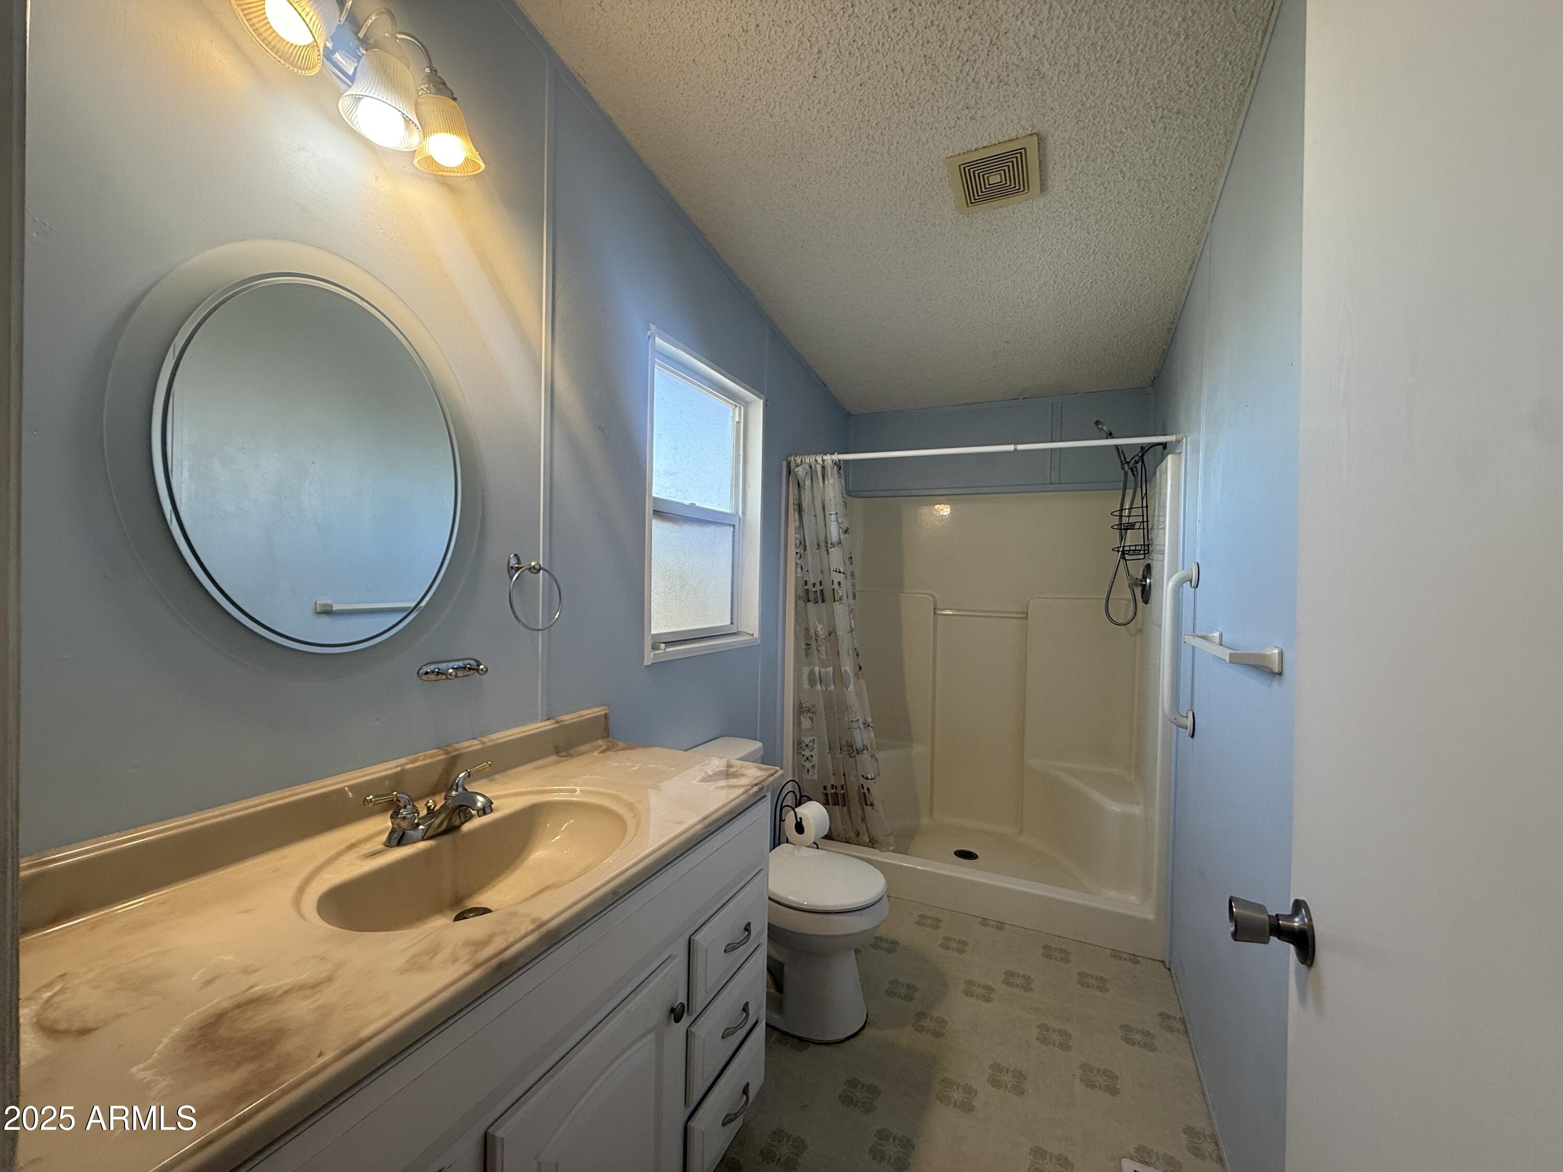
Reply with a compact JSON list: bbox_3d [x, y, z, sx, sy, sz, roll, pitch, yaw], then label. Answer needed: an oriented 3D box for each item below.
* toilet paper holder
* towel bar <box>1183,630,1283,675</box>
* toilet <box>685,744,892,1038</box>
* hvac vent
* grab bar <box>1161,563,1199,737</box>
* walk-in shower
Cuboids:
[{"bbox_3d":[0.062,0.981,2.192,0.140,0.595,0.160,2,1,36],"label":"toilet paper holder"},{"bbox_3d":[0.984,0.137,1.410,0.080,0.052,0.530,2,1,24],"label":"towel bar"},{"bbox_3d":[-0.007,0.922,1.959,0.707,0.715,0.460,2,1,24],"label":"toilet"},{"bbox_3d":[0.610,-1.170,1.800,0.232,0.025,0.232,2,-7,24],"label":"hvac vent"},{"bbox_3d":[1.228,0.192,1.950,0.076,0.530,0.080,2,1,24],"label":"grab bar"},{"bbox_3d":[0.866,0.379,2.914,1.501,1.814,0.904,2,1,24],"label":"walk-in shower"}]

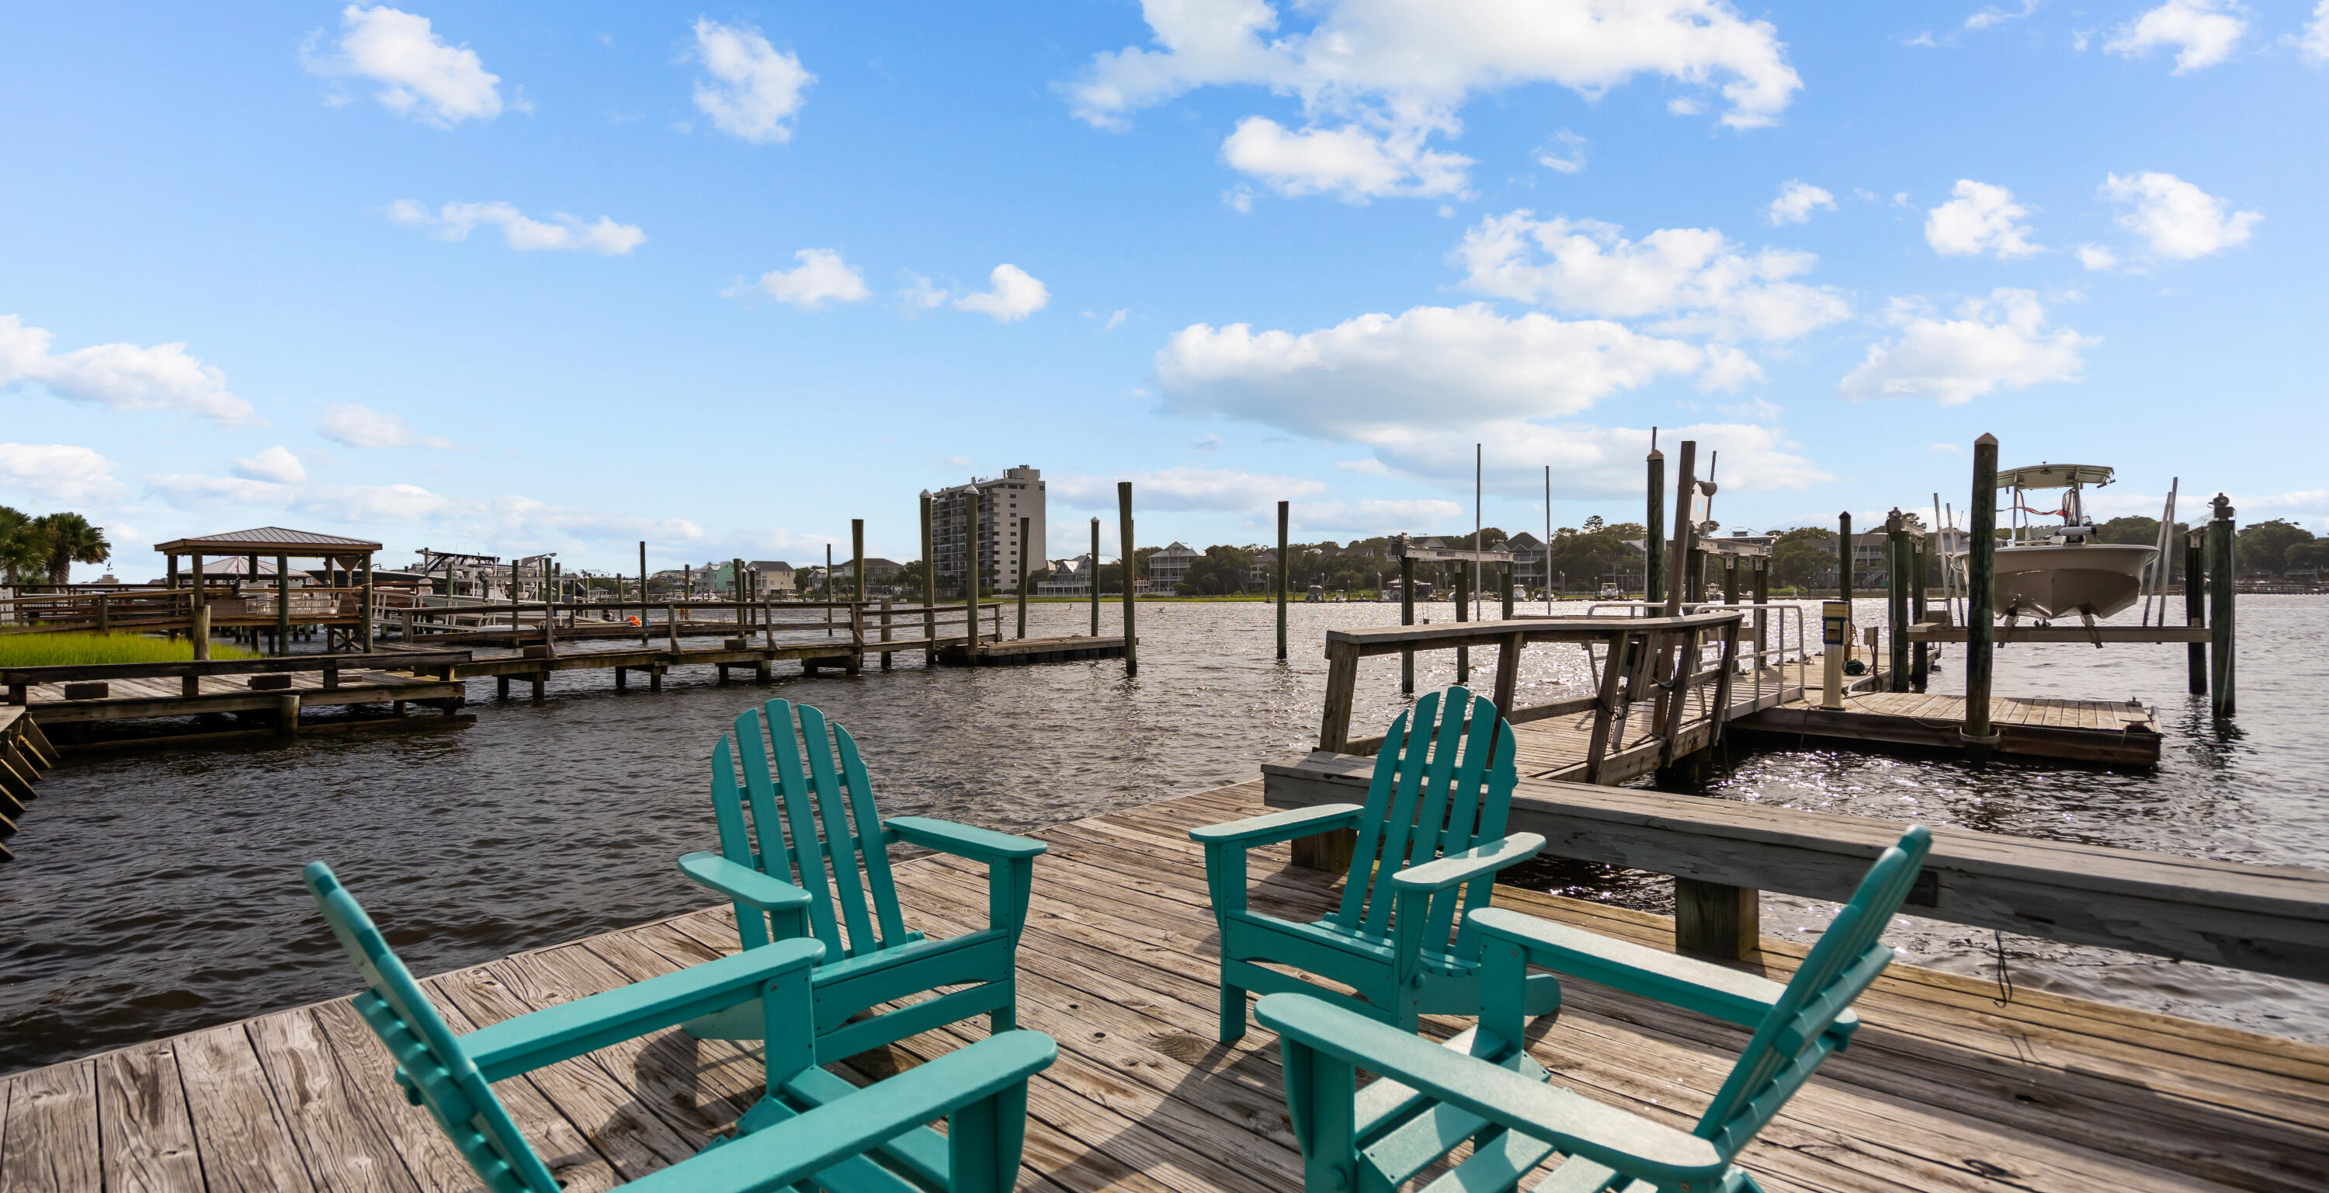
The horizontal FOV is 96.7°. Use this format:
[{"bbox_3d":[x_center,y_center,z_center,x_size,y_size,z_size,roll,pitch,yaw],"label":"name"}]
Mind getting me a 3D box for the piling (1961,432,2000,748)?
[{"bbox_3d":[8.930,-0.019,11.299,0.220,3.498,0.220,1,0,38],"label":"piling"}]

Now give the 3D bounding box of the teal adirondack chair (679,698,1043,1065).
[{"bbox_3d":[-0.867,0.738,2.719,0.736,0.900,0.884,-1,0,-45],"label":"teal adirondack chair"}]

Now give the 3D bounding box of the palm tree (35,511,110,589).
[{"bbox_3d":[-63.449,-1.688,60.000,3.400,6.200,3.400,0,0,43],"label":"palm tree"}]

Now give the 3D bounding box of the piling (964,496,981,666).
[{"bbox_3d":[-4.947,-0.493,26.720,0.280,4.605,0.280,0,0,-11],"label":"piling"}]

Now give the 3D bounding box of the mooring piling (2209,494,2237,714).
[{"bbox_3d":[14.482,0.118,14.164,0.250,3.052,0.250,-1,0,-44],"label":"mooring piling"}]

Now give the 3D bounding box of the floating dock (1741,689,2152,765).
[{"bbox_3d":[9.541,1.526,12.805,3.787,0.340,3.218,0,0,39],"label":"floating dock"}]

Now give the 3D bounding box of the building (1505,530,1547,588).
[{"bbox_3d":[82.905,-7.746,239.935,10.000,13.400,10.500,0,0,9],"label":"building"}]

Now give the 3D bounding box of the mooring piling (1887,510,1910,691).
[{"bbox_3d":[11.007,0.192,15.549,0.250,3.008,0.250,1,0,35],"label":"mooring piling"}]

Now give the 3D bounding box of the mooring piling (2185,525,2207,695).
[{"bbox_3d":[17.202,0.240,17.241,0.240,2.785,0.240,-1,0,45],"label":"mooring piling"}]

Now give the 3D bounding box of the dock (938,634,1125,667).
[{"bbox_3d":[-3.411,1.561,29.513,2.000,0.450,6.229,0,0,36],"label":"dock"}]

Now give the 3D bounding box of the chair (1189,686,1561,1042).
[{"bbox_3d":[0.611,0.721,2.799,0.890,0.920,0.745,-1,0,-44],"label":"chair"}]

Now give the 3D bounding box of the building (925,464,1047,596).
[{"bbox_3d":[-56.487,-19.477,329.954,16.000,39.000,60.000,-1,0,-30],"label":"building"}]

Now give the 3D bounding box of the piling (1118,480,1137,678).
[{"bbox_3d":[-0.802,-0.365,22.871,0.270,4.299,0.270,-2,0,-2],"label":"piling"}]

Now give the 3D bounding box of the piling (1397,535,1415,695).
[{"bbox_3d":[4.273,0.322,18.280,0.230,2.797,0.230,0,0,0],"label":"piling"}]

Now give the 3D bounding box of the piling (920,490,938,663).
[{"bbox_3d":[-6.074,-0.464,26.658,0.260,4.511,0.260,0,0,0],"label":"piling"}]

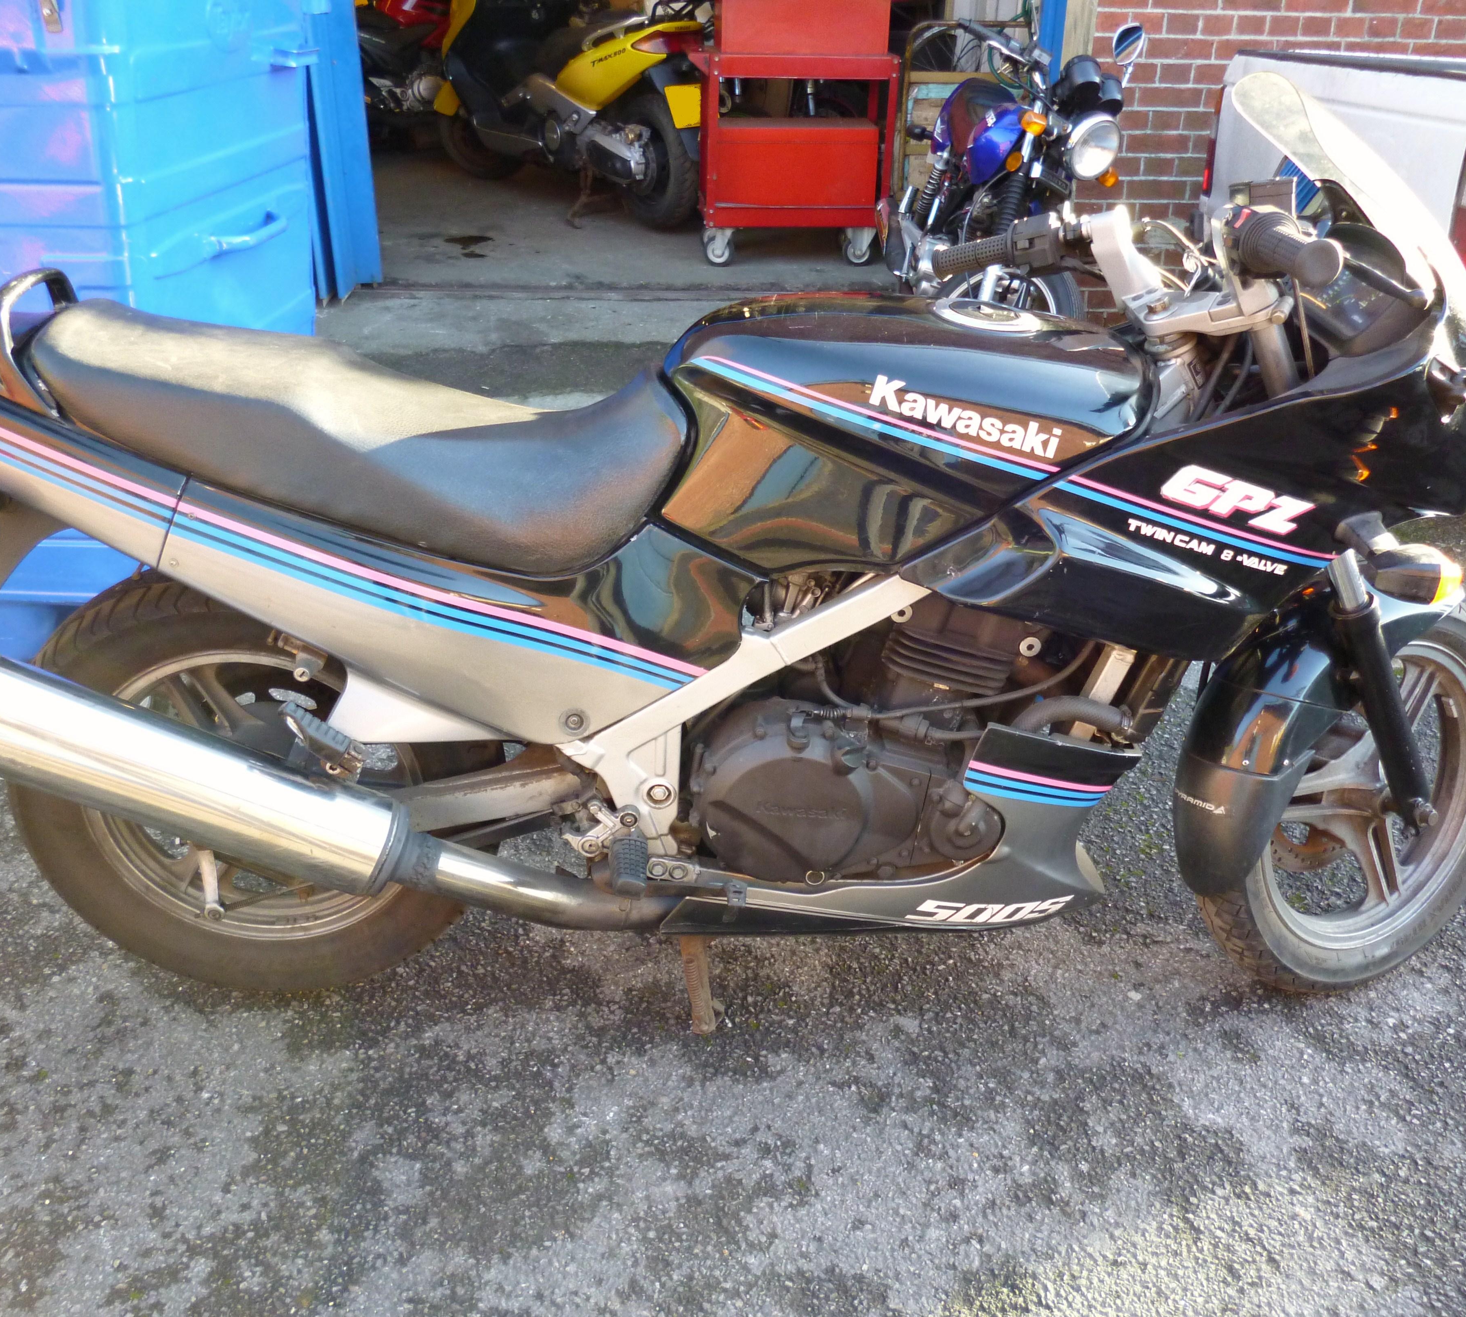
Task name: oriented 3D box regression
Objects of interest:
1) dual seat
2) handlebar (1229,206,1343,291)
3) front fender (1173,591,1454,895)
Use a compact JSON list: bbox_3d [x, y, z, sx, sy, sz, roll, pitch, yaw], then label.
[{"bbox_3d":[-0.415,-0.247,1.611,0.710,0.240,0.300,0,28,-3],"label":"dual seat"},{"bbox_3d":[0.508,-0.384,1.332,0.070,0.065,0.190,-3,23,-7],"label":"handlebar"},{"bbox_3d":[0.777,0.082,1.870,0.520,0.420,0.150,-10,18,-20],"label":"front fender"}]

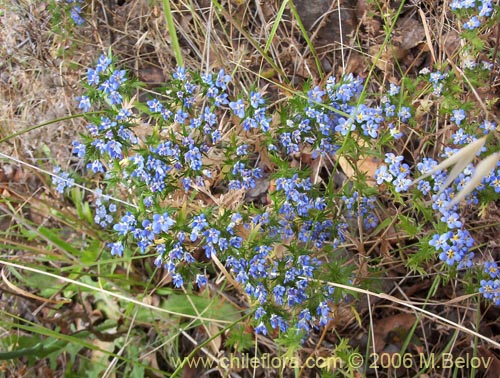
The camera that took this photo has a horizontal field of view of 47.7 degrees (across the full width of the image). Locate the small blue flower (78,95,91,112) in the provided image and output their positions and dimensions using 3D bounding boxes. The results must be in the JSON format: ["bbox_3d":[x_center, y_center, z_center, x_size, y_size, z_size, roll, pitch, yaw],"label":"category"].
[{"bbox_3d":[-0.136,-0.070,0.465,0.012,0.009,0.014,0,75,6],"label":"small blue flower"}]

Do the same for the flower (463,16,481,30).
[{"bbox_3d":[0.194,-0.145,0.495,0.015,0.008,0.013,0,53,0],"label":"flower"}]

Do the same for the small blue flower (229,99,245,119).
[{"bbox_3d":[-0.011,-0.064,0.450,0.013,0.009,0.015,0,75,6],"label":"small blue flower"}]

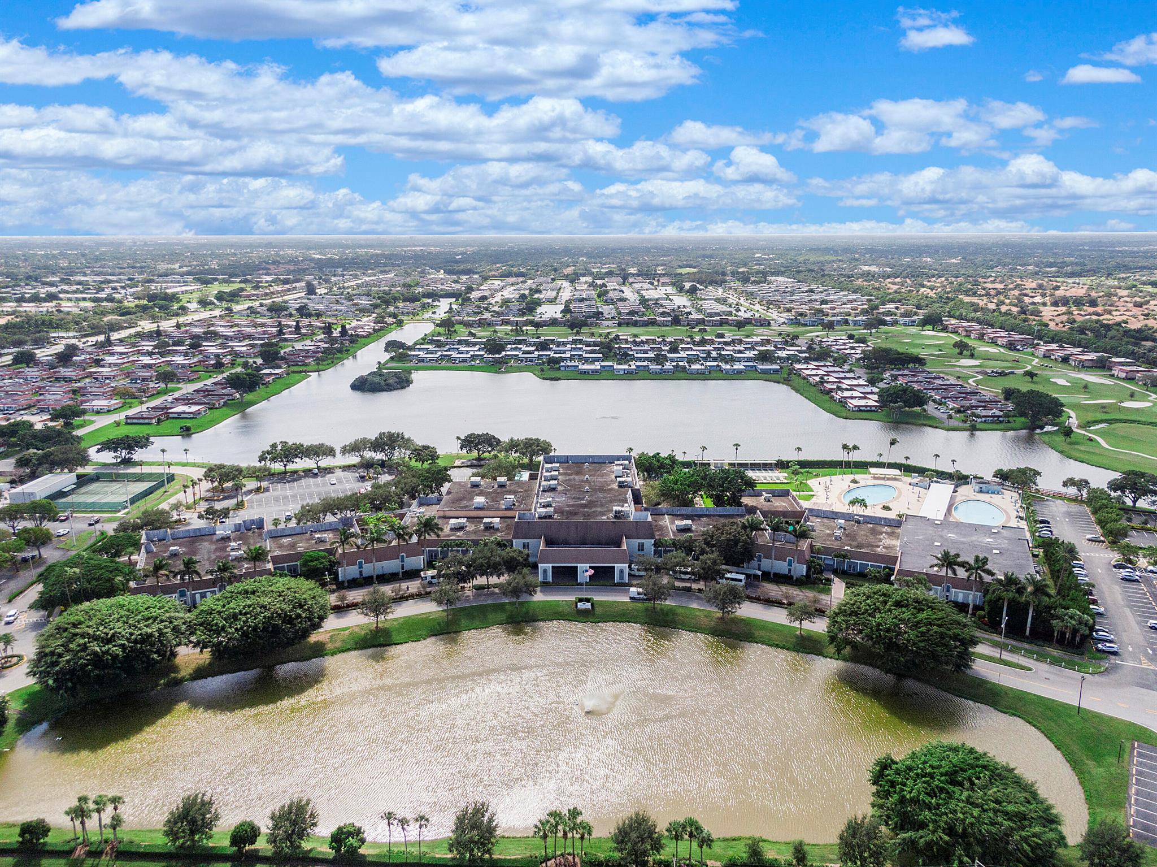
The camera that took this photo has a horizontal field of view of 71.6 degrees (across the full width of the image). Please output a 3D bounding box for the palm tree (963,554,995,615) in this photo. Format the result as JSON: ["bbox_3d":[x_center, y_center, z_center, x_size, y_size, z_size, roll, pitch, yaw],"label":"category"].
[{"bbox_3d":[100.780,38.560,203.590,8.070,17.020,8.070,7,16,27],"label":"palm tree"}]

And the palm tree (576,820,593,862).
[{"bbox_3d":[0.880,61.370,121.240,2.600,6.900,2.600,0,14,0],"label":"palm tree"}]

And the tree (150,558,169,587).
[{"bbox_3d":[-107.890,39.240,207.560,6.150,15.190,6.150,-8,16,-28],"label":"tree"}]

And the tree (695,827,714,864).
[{"bbox_3d":[19.290,63.790,124.030,3.050,7.530,3.050,2,14,10],"label":"tree"}]

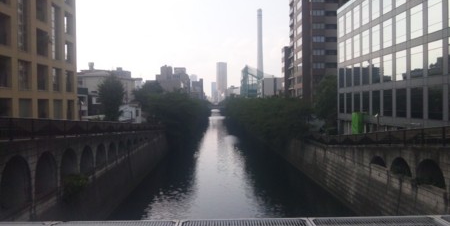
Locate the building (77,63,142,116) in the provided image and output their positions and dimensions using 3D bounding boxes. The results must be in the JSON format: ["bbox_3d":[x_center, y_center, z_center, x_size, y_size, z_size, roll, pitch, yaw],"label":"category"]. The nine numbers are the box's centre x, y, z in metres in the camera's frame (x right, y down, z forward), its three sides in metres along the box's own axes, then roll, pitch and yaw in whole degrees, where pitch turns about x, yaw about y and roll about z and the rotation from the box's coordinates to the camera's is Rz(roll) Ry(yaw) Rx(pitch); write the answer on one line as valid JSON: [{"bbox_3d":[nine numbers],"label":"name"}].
[{"bbox_3d":[-26.735,-3.147,82.675,10.500,12.843,11.500,0,1,24],"label":"building"}]

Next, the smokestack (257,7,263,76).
[{"bbox_3d":[53.435,-82.686,555.136,9.300,150.728,9.300,-1,1,-2],"label":"smokestack"}]

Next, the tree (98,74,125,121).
[{"bbox_3d":[-15.206,-1.092,48.564,3.500,8.381,3.500,-1,1,-2],"label":"tree"}]

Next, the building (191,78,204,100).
[{"bbox_3d":[-28.754,-18.715,363.996,11.500,32.041,15.000,-1,1,-2],"label":"building"}]

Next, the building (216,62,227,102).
[{"bbox_3d":[-12.337,-94.816,1198.378,32.000,147.133,30.000,-1,1,-2],"label":"building"}]

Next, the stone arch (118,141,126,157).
[{"bbox_3d":[-10.782,3.823,36.992,0.550,1.766,2.700,-1,1,-2],"label":"stone arch"}]

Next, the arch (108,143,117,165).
[{"bbox_3d":[-10.684,3.799,33.593,0.550,2.162,2.700,-1,1,-2],"label":"arch"}]

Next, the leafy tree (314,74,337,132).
[{"bbox_3d":[16.856,-1.483,60.500,4.200,9.533,4.200,-1,1,-2],"label":"leafy tree"}]

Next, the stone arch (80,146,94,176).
[{"bbox_3d":[-10.491,3.687,26.891,0.550,2.475,2.750,-1,1,-2],"label":"stone arch"}]

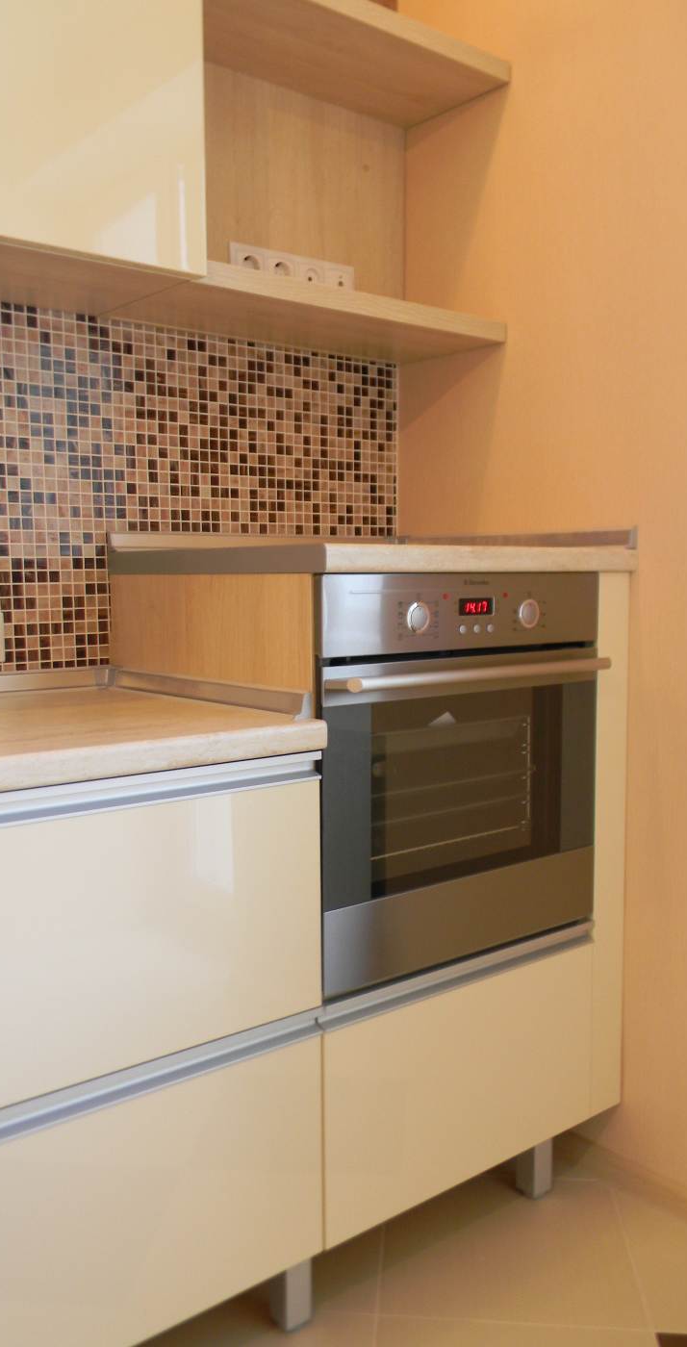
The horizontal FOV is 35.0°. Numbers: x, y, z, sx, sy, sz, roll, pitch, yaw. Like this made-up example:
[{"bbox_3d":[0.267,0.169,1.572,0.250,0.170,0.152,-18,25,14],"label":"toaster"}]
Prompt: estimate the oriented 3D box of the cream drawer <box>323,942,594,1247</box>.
[{"bbox_3d":[0.201,0.648,1.746,0.597,0.324,0.019,-4,6,-39],"label":"cream drawer"}]

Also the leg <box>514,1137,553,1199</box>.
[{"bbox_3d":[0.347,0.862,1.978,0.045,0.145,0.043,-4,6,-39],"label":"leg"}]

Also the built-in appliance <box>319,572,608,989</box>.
[{"bbox_3d":[0.050,0.129,1.883,0.596,0.595,0.570,-4,6,-39],"label":"built-in appliance"}]

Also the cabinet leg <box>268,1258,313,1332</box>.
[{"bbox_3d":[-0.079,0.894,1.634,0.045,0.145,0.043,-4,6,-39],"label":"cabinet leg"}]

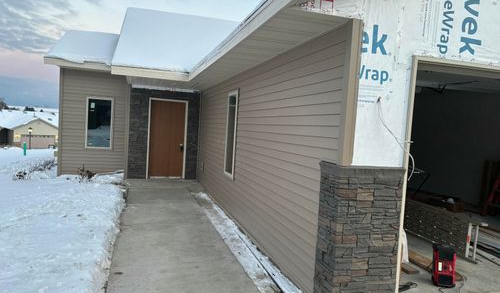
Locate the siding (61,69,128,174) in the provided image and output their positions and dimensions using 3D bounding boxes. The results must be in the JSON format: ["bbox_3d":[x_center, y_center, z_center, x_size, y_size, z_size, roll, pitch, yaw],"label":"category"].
[{"bbox_3d":[-4.584,-0.635,11.146,1.936,3.088,0.104,2,3,-17],"label":"siding"}]

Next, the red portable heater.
[{"bbox_3d":[2.010,1.213,3.887,0.200,0.410,0.170,3,3,-3],"label":"red portable heater"}]

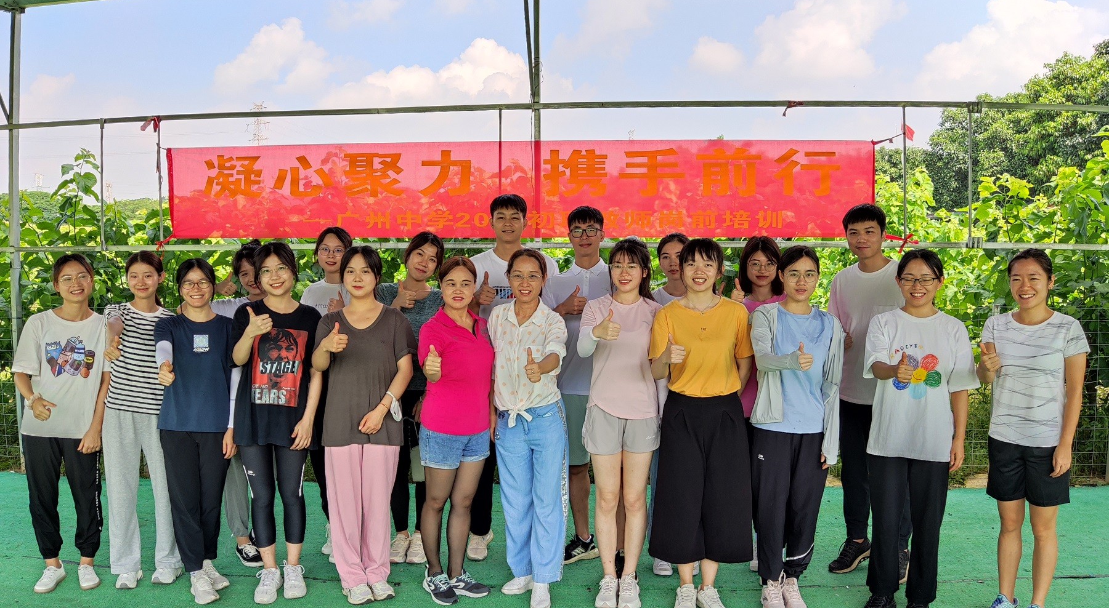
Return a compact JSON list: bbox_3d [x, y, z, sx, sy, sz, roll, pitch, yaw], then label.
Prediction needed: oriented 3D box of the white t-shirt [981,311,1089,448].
[{"bbox_3d":[2.027,0.309,3.376,0.406,0.558,0.280,2,5,30],"label":"white t-shirt"}]

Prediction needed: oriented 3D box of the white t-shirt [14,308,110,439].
[{"bbox_3d":[-2.328,0.325,3.797,0.430,0.590,0.280,-2,4,-25],"label":"white t-shirt"}]

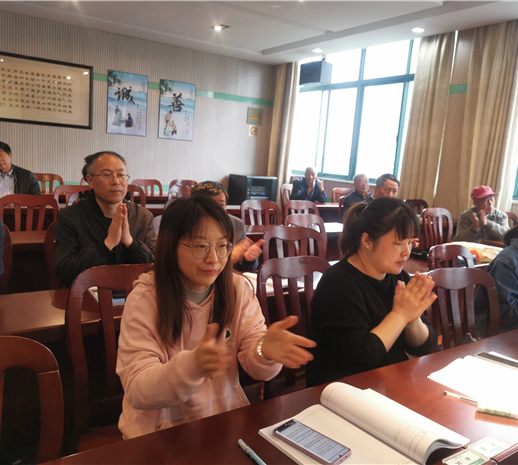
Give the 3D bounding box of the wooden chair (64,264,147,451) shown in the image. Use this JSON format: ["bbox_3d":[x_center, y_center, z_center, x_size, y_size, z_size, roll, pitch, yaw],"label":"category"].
[{"bbox_3d":[-0.325,0.636,1.521,0.450,0.970,0.520,-2,11,-34],"label":"wooden chair"}]

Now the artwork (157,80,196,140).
[{"bbox_3d":[-1.263,-1.883,7.517,0.590,0.870,0.025,-2,11,-35],"label":"artwork"}]

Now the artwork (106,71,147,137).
[{"bbox_3d":[-1.909,-1.868,7.070,0.597,0.880,0.025,-2,11,-35],"label":"artwork"}]

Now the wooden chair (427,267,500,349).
[{"bbox_3d":[0.985,0.663,1.978,0.460,0.950,0.520,0,10,-27],"label":"wooden chair"}]

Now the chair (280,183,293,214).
[{"bbox_3d":[0.661,-0.217,7.347,0.450,0.970,0.520,-2,11,-34],"label":"chair"}]

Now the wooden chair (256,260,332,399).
[{"bbox_3d":[0.270,0.610,1.977,0.460,0.950,0.520,-2,11,-35],"label":"wooden chair"}]

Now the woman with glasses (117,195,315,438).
[{"bbox_3d":[-0.167,0.524,1.341,0.500,1.250,0.800,-2,11,-37],"label":"woman with glasses"}]

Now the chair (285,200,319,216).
[{"bbox_3d":[0.558,0.191,4.749,0.450,0.955,0.520,-2,11,-35],"label":"chair"}]

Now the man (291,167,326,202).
[{"bbox_3d":[0.663,-0.319,7.037,0.560,1.250,0.750,-2,11,-35],"label":"man"}]

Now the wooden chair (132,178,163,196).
[{"bbox_3d":[-1.363,-0.188,6.284,0.450,0.970,0.520,-2,11,-34],"label":"wooden chair"}]

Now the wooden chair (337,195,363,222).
[{"bbox_3d":[1.250,0.083,5.707,0.450,0.970,0.520,-2,11,-34],"label":"wooden chair"}]

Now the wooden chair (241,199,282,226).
[{"bbox_3d":[0.147,0.206,4.474,0.450,0.955,0.520,-2,11,-35],"label":"wooden chair"}]

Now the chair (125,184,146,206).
[{"bbox_3d":[-1.324,0.005,5.081,0.450,0.955,0.520,-2,11,-35],"label":"chair"}]

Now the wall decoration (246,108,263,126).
[{"bbox_3d":[-0.068,-2.130,8.900,0.352,0.288,0.025,-2,11,-35],"label":"wall decoration"}]

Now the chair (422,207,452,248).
[{"bbox_3d":[2.025,0.256,4.991,0.450,0.955,0.520,-2,11,-35],"label":"chair"}]

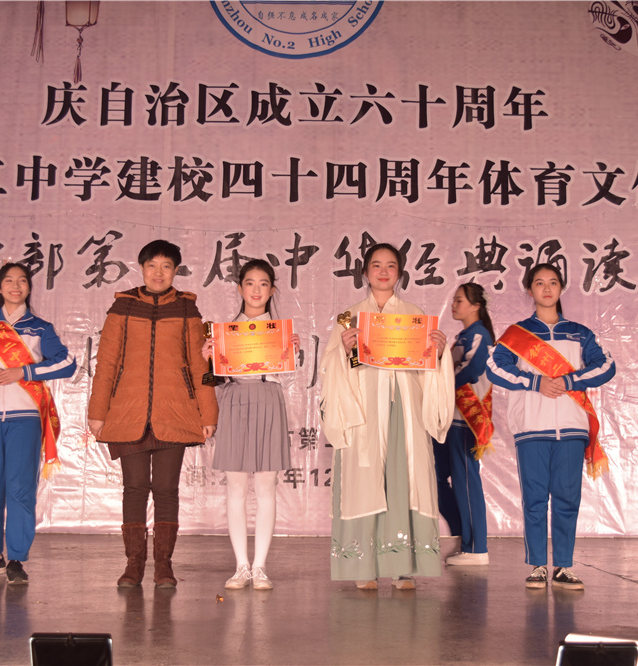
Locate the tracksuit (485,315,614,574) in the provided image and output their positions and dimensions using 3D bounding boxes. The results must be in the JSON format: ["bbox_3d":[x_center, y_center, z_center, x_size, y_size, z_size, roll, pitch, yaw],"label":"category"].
[{"bbox_3d":[1.136,0.517,5.475,0.623,1.251,0.360,0,-6,2],"label":"tracksuit"}]

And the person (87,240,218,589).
[{"bbox_3d":[-0.829,0.373,5.528,0.637,1.691,0.400,1,-6,-6],"label":"person"}]

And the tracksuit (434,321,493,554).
[{"bbox_3d":[0.849,0.611,6.572,0.387,1.379,0.500,0,-6,6],"label":"tracksuit"}]

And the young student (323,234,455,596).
[{"bbox_3d":[0.337,0.379,5.469,0.656,1.692,0.520,1,-6,0],"label":"young student"}]

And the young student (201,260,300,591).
[{"bbox_3d":[-0.331,0.420,5.443,0.456,1.590,0.460,1,-6,-1],"label":"young student"}]

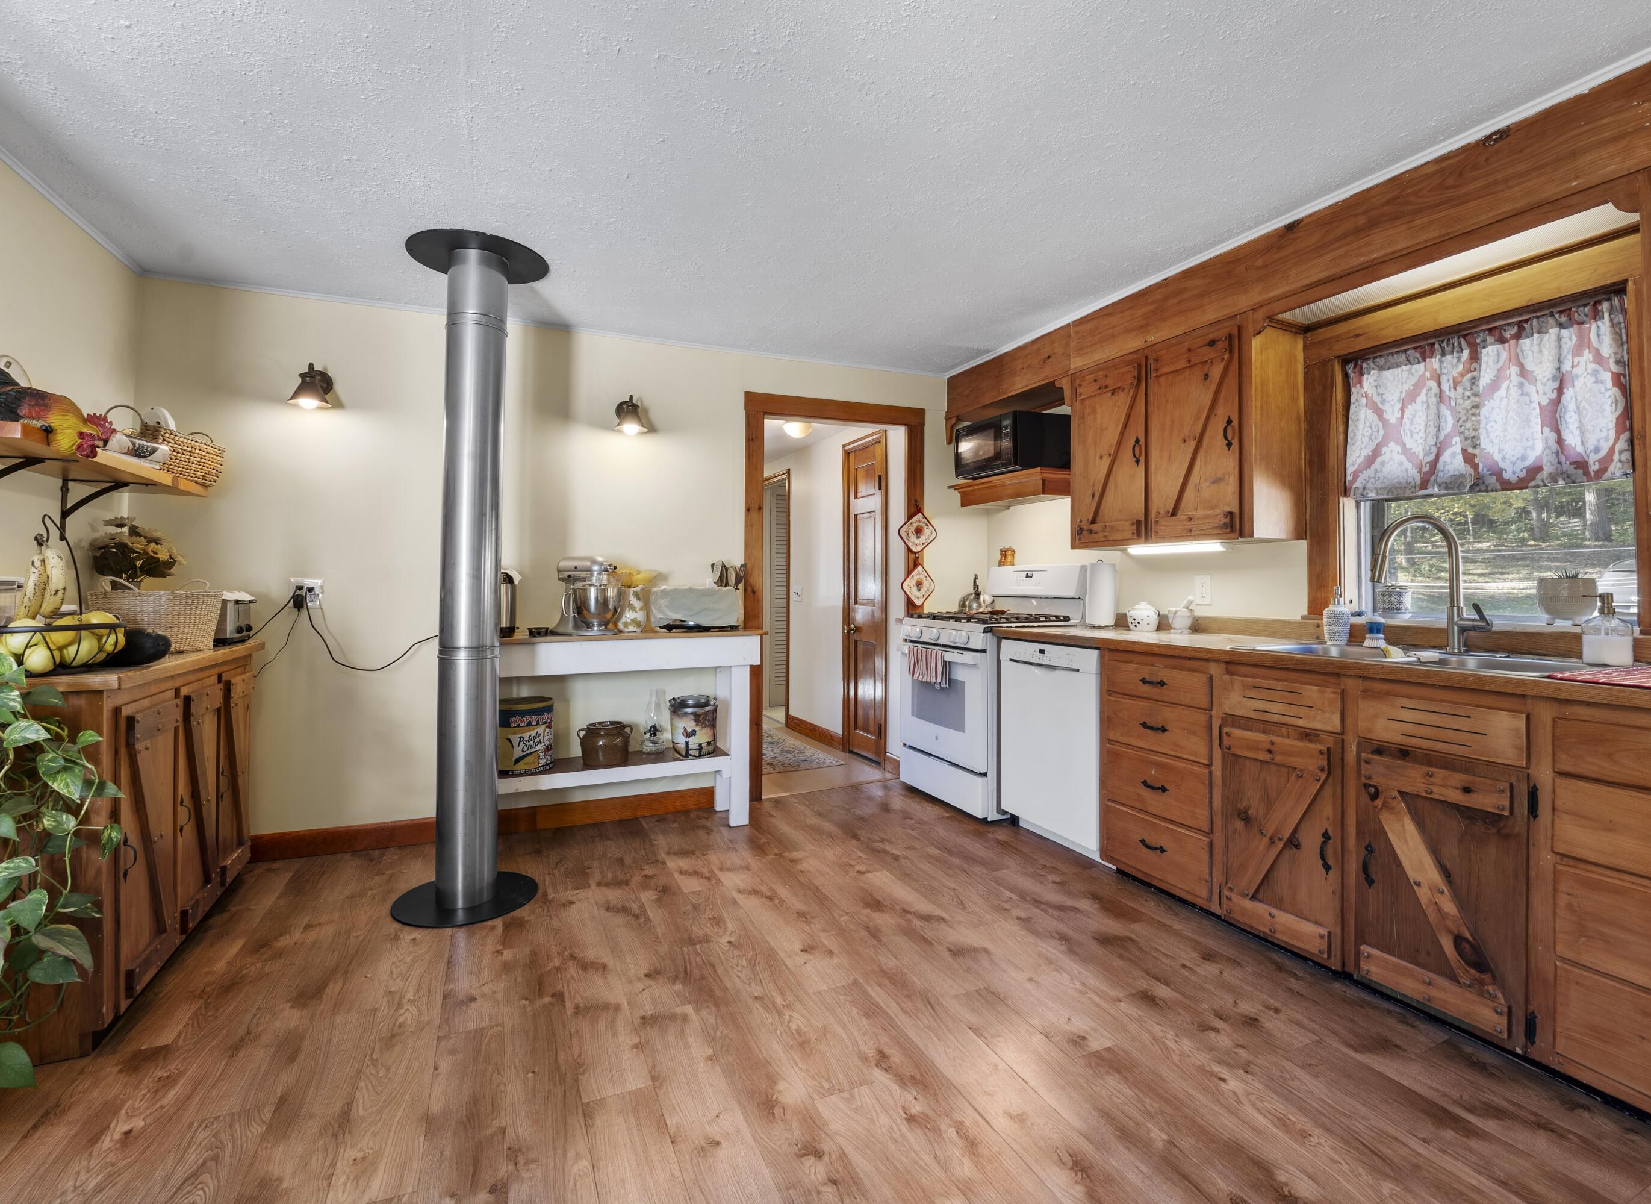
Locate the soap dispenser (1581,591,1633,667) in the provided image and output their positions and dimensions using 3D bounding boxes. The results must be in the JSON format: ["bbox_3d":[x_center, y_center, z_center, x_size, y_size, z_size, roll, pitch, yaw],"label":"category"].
[{"bbox_3d":[2.022,0.069,1.817,0.078,0.190,0.082,-1,2,-35],"label":"soap dispenser"}]

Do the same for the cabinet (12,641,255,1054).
[{"bbox_3d":[-2.128,0.602,2.143,0.420,0.890,1.330,0,1,-27],"label":"cabinet"}]

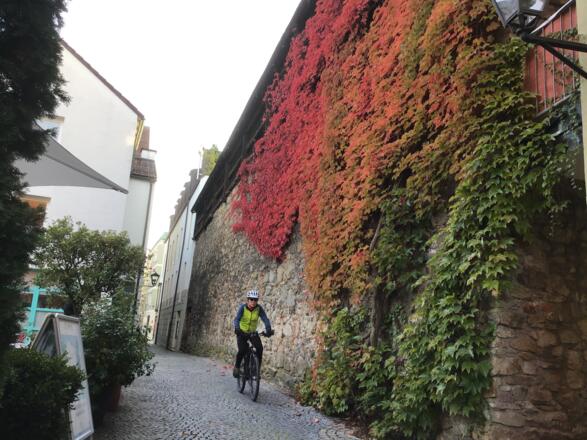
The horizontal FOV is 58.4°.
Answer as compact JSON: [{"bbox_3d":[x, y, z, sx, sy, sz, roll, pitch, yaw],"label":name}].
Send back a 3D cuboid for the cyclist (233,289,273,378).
[{"bbox_3d":[-0.647,1.814,8.400,0.620,1.400,0.850,7,-12,-15],"label":"cyclist"}]

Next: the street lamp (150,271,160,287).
[{"bbox_3d":[-6.433,2.750,24.500,0.440,0.700,0.440,7,-13,-16],"label":"street lamp"}]

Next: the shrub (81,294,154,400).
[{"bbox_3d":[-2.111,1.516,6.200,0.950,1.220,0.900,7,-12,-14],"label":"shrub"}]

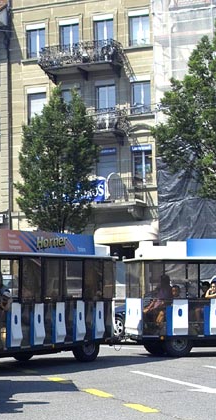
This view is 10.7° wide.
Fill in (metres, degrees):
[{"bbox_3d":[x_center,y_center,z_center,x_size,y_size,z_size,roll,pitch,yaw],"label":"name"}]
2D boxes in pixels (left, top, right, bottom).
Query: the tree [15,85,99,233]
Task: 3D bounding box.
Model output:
[{"bbox_3d":[-1.854,-0.322,44.065,3.200,8.917,3.200,-1,-6,0],"label":"tree"}]

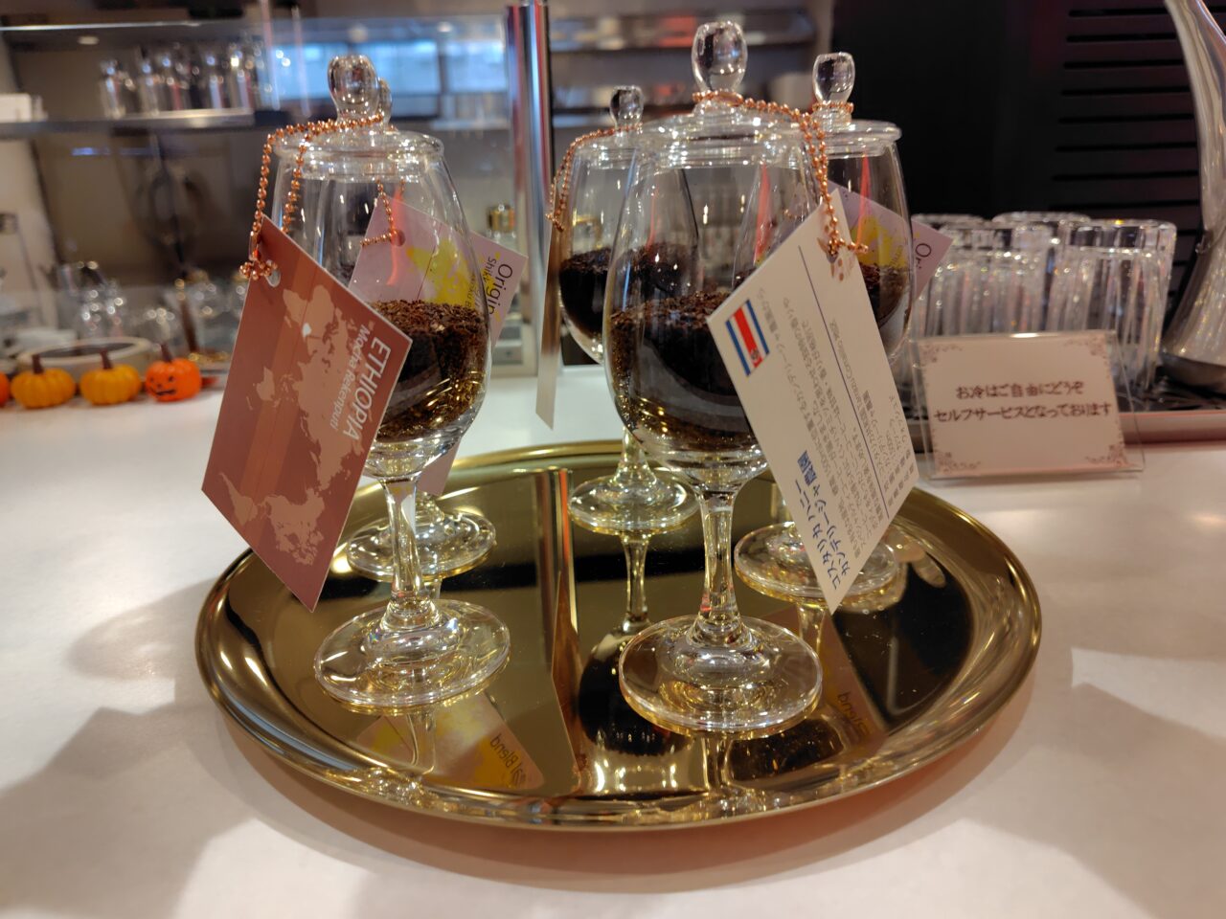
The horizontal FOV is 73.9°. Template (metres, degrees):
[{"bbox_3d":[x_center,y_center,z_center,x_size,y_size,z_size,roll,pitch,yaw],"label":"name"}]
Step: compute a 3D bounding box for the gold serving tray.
[{"bbox_3d":[0.001,0.041,0.292,0.269,0.019,0.269,-2,18,0],"label":"gold serving tray"}]

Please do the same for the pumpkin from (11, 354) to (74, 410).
[{"bbox_3d":[-0.425,-0.058,0.600,0.040,0.039,0.040,-2,18,0],"label":"pumpkin"}]

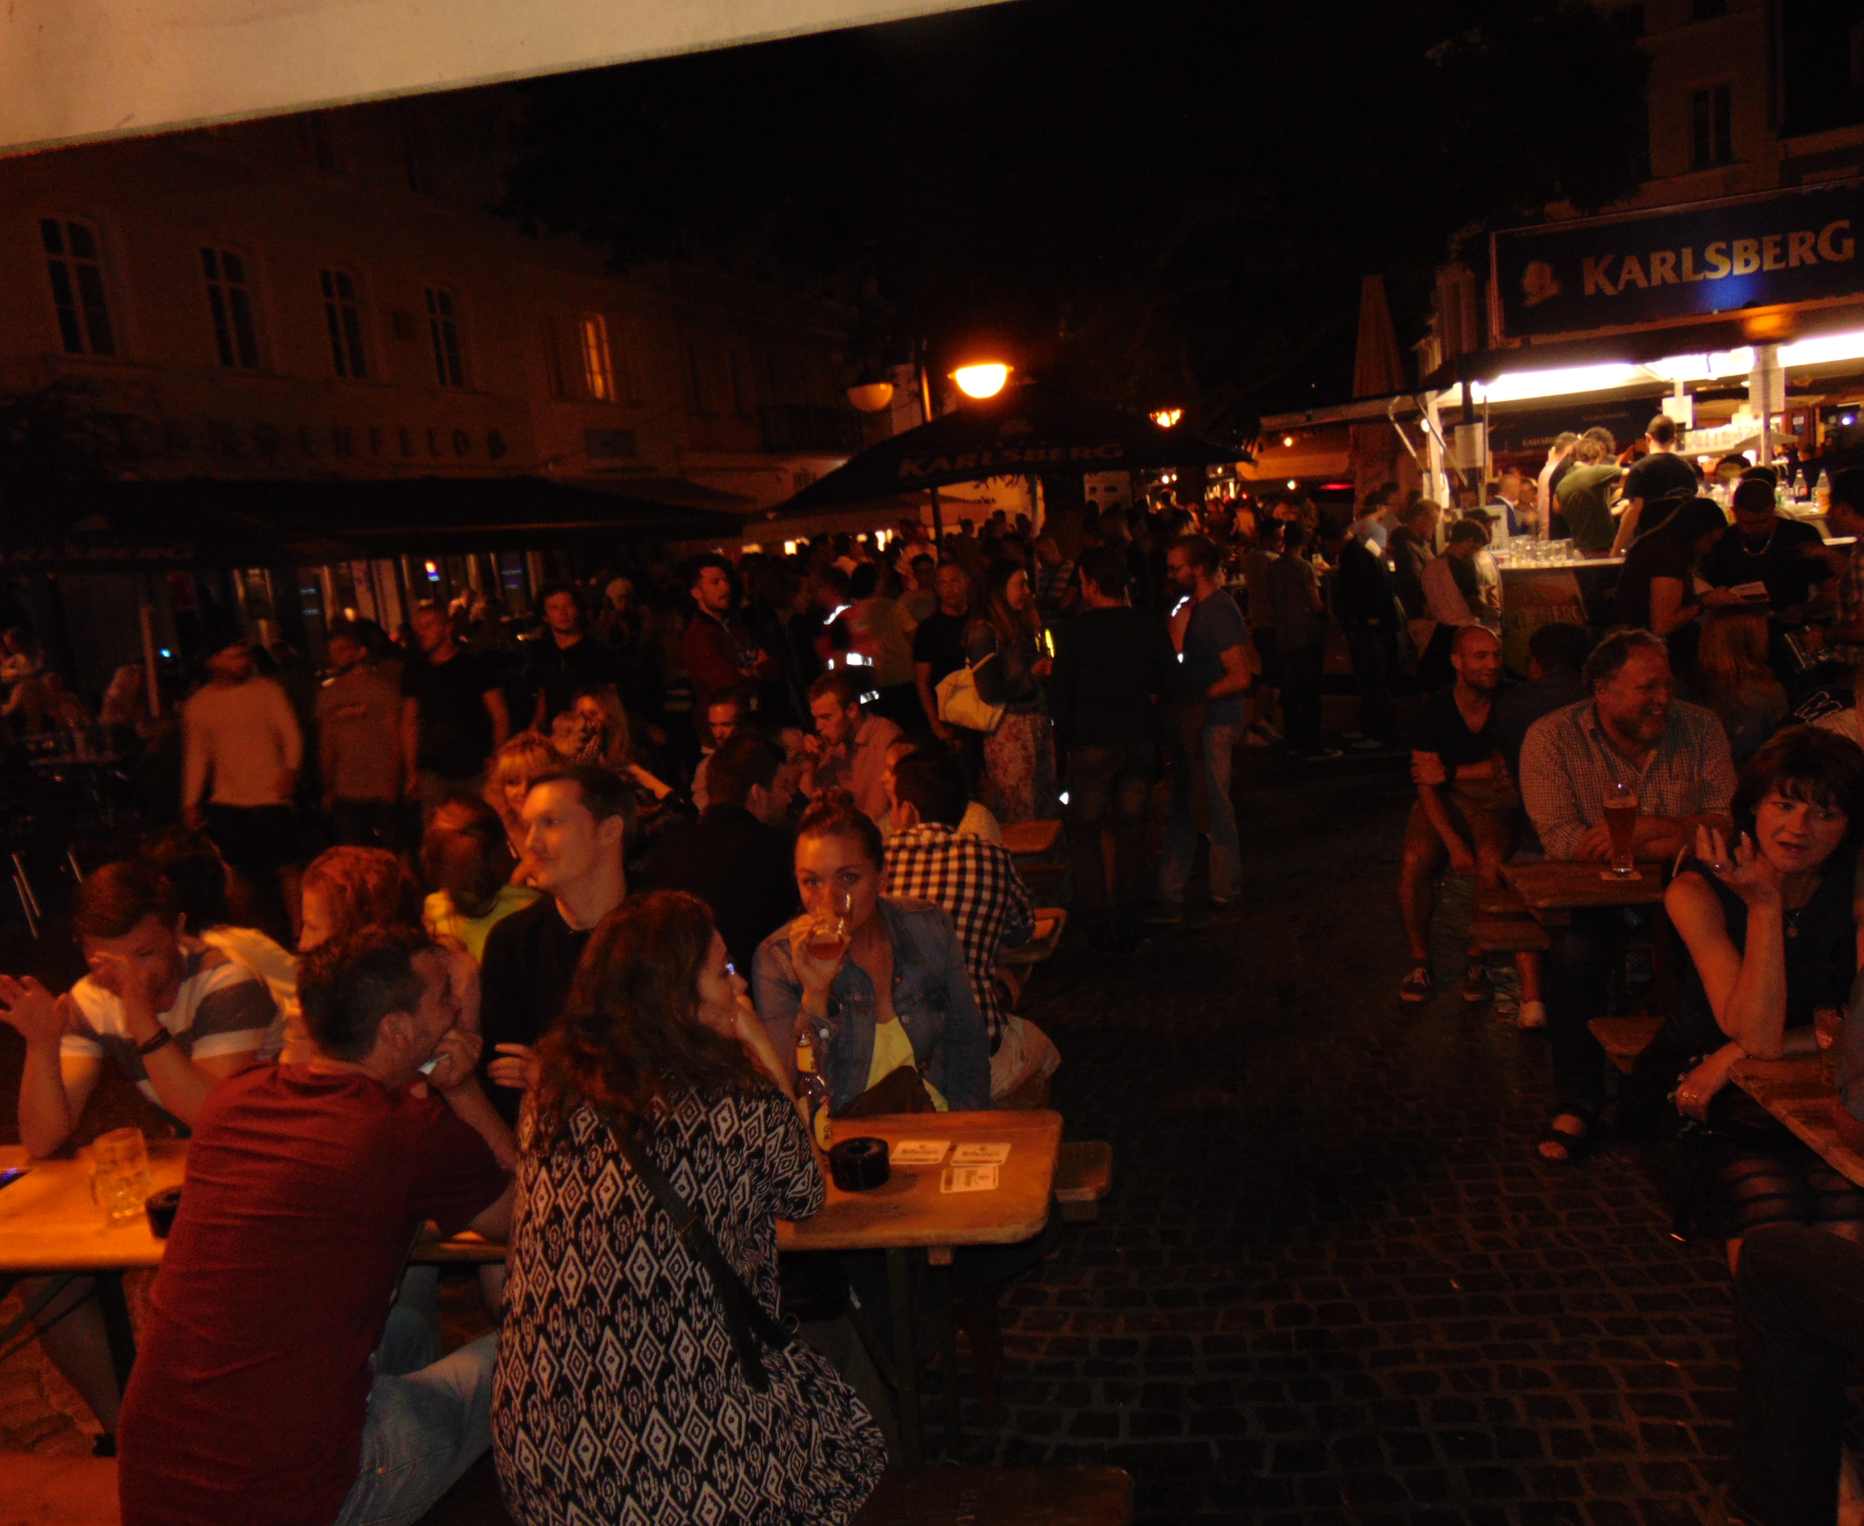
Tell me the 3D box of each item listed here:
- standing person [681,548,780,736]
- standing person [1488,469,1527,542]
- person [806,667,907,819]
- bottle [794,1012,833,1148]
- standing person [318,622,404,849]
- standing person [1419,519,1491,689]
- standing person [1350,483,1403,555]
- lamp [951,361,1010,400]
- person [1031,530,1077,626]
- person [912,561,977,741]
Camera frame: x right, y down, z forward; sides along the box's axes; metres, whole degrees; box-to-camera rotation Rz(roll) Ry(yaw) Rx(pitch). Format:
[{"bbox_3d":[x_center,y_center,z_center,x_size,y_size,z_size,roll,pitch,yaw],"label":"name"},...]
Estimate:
[{"bbox_3d":[-0.993,-0.159,7.600,0.420,1.830,0.520,0,10,41],"label":"standing person"},{"bbox_3d":[4.772,-1.482,12.000,0.500,1.780,0.360,-11,9,-30],"label":"standing person"},{"bbox_3d":[-0.246,0.417,4.834,0.720,1.380,0.500,-11,10,-29],"label":"person"},{"bbox_3d":[-0.202,0.584,2.562,0.063,0.245,0.063,-6,9,0],"label":"bottle"},{"bbox_3d":[-2.831,0.169,7.450,0.500,1.770,0.340,-7,8,-6],"label":"standing person"},{"bbox_3d":[3.377,-0.704,9.300,0.550,1.630,0.500,-10,9,-27],"label":"standing person"},{"bbox_3d":[3.517,-1.258,11.533,0.360,1.770,0.500,-11,10,-27],"label":"standing person"},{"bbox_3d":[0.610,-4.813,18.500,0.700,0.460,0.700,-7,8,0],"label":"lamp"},{"bbox_3d":[0.891,-0.682,10.031,0.480,1.740,0.350,-1,10,30],"label":"person"},{"bbox_3d":[0.174,-0.115,7.182,0.520,1.760,0.360,-8,9,-9],"label":"person"}]

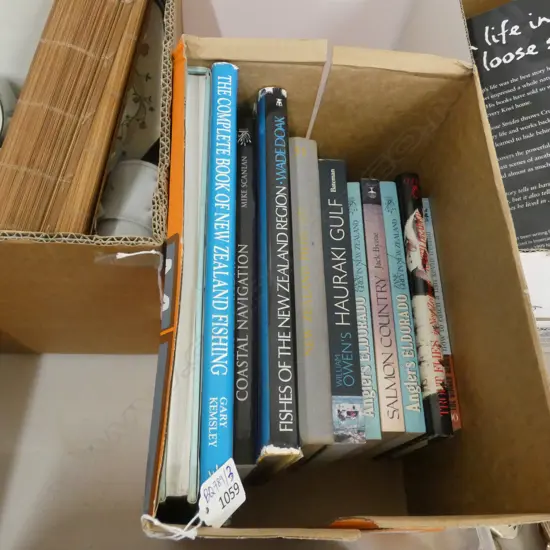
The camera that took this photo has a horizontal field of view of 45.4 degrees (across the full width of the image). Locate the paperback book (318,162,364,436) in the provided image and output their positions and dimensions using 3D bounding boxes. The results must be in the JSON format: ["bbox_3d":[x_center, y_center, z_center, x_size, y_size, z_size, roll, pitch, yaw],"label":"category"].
[{"bbox_3d":[0.036,0.042,0.563,0.022,0.154,0.230,3,65,-9],"label":"paperback book"}]

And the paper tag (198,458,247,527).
[{"bbox_3d":[-0.027,0.113,0.335,0.036,0.002,0.024,-28,100,-59],"label":"paper tag"}]

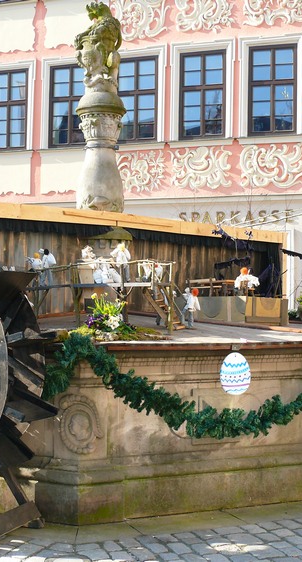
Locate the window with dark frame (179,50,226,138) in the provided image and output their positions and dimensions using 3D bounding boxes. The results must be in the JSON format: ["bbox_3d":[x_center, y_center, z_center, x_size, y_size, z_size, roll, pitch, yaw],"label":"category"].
[{"bbox_3d":[1.171,-4.126,18.390,1.054,1.946,0.150,0,-2,19],"label":"window with dark frame"}]

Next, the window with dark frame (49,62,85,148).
[{"bbox_3d":[-1.897,-4.129,19.461,1.041,1.946,0.150,0,-2,19],"label":"window with dark frame"}]

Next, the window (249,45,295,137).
[{"bbox_3d":[2.538,-3.952,17.091,1.002,1.858,0.140,0,-2,19],"label":"window"}]

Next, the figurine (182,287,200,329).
[{"bbox_3d":[0.376,0.246,7.650,0.160,0.390,0.140,2,-3,-30],"label":"figurine"}]

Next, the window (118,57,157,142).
[{"bbox_3d":[-0.320,-3.954,18.063,1.002,1.858,0.140,0,-2,19],"label":"window"}]

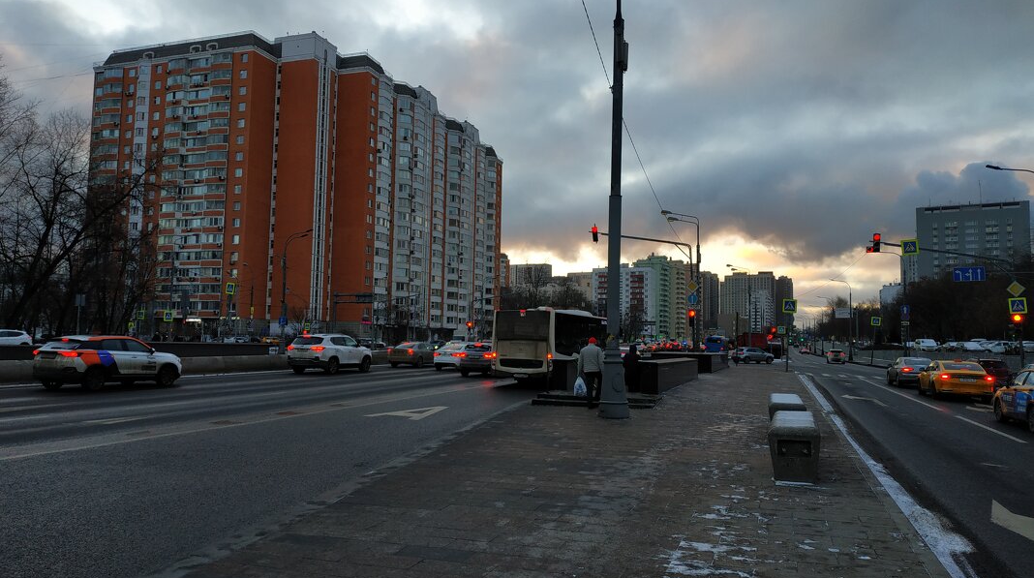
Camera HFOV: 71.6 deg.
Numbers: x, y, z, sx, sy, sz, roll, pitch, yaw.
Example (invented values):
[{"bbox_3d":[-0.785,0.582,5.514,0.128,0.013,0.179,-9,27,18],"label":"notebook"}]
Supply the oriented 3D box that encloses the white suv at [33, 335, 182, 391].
[{"bbox_3d":[-13.325,2.414,23.734,1.840,1.690,4.480,0,-4,20],"label":"white suv"}]

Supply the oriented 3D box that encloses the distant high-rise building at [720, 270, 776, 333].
[{"bbox_3d":[246.837,23.145,759.550,52.000,80.000,20.000,-1,-4,25],"label":"distant high-rise building"}]

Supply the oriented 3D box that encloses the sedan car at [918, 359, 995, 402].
[{"bbox_3d":[16.718,3.463,27.557,1.840,1.460,4.700,0,-4,20],"label":"sedan car"}]

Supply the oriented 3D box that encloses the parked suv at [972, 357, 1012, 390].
[{"bbox_3d":[23.797,4.330,37.088,1.800,1.500,4.400,0,-4,20],"label":"parked suv"}]

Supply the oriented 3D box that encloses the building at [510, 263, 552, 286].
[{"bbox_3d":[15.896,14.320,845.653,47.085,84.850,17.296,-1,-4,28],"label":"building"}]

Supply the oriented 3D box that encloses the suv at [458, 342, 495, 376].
[{"bbox_3d":[-1.172,3.421,34.609,1.820,1.580,4.350,0,-4,18],"label":"suv"}]

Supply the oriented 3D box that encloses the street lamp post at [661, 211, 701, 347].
[{"bbox_3d":[12.172,0.137,52.460,2.800,11.300,1.000,0,-4,18],"label":"street lamp post"}]

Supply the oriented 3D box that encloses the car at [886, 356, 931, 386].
[{"bbox_3d":[21.345,4.447,38.817,1.840,1.460,4.750,0,-4,20],"label":"car"}]

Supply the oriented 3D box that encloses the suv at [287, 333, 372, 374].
[{"bbox_3d":[-8.821,3.092,34.337,1.920,1.790,4.770,0,-4,20],"label":"suv"}]

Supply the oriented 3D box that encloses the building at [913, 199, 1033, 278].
[{"bbox_3d":[174.312,-3.638,274.528,35.957,54.628,17.000,-1,-5,30],"label":"building"}]

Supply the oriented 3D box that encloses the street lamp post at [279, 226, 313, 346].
[{"bbox_3d":[-19.989,0.282,64.991,2.928,11.362,0.550,0,-4,20],"label":"street lamp post"}]

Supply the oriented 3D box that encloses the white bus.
[{"bbox_3d":[2.125,2.677,33.187,2.520,3.050,12.000,0,-4,18],"label":"white bus"}]

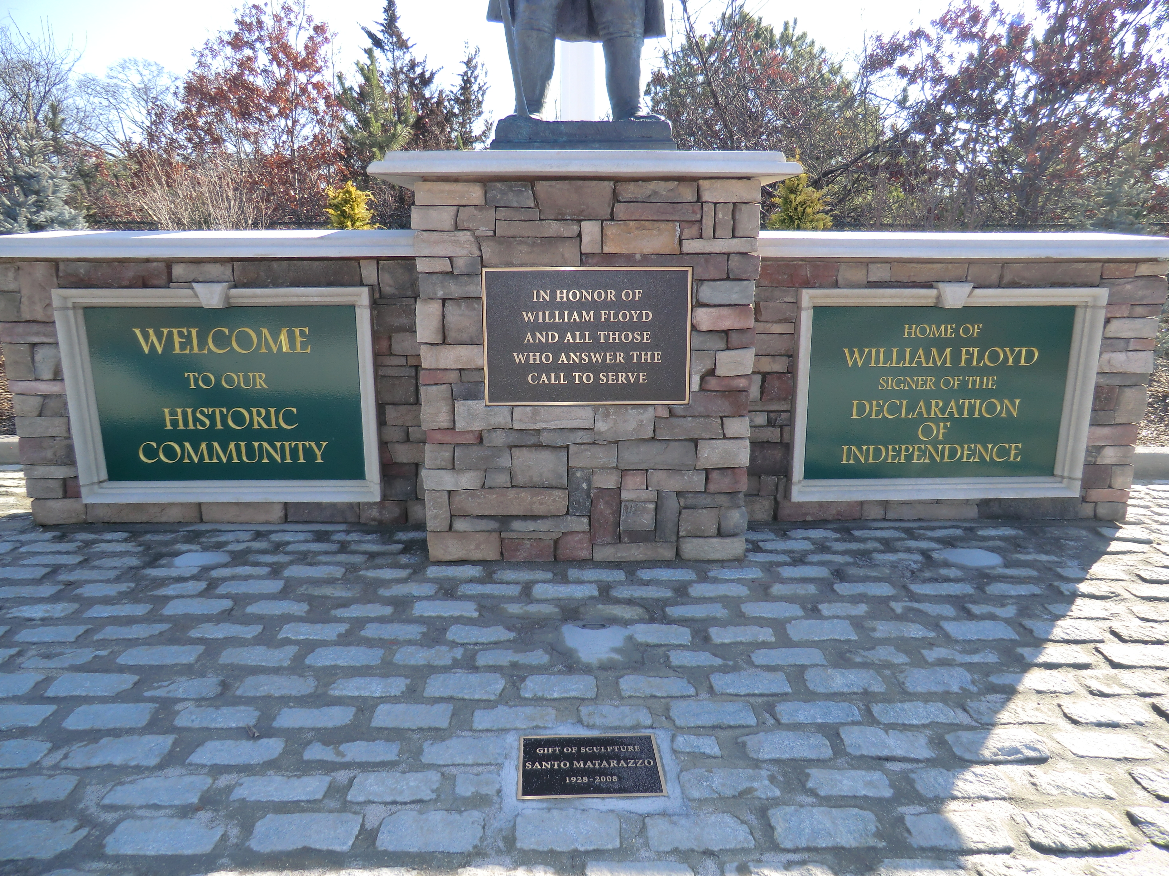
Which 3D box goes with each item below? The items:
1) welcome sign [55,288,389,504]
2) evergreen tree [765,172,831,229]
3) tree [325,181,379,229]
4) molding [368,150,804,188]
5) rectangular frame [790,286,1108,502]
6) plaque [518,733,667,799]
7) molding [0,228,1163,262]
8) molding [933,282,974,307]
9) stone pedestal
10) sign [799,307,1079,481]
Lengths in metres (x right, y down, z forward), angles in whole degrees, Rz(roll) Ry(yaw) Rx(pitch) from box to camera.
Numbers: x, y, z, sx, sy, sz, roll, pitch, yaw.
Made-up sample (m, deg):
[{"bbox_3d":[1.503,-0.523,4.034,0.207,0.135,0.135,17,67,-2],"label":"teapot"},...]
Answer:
[{"bbox_3d":[-1.853,-0.209,4.190,1.574,1.120,0.090,0,13,-1],"label":"welcome sign"},{"bbox_3d":[1.593,-1.032,6.250,0.800,2.050,0.800,0,13,-1],"label":"evergreen tree"},{"bbox_3d":[-1.725,-0.959,6.223,0.680,1.941,0.680,0,13,-1],"label":"tree"},{"bbox_3d":[-0.003,-1.329,4.159,1.790,0.110,1.720,0,13,-1],"label":"molding"},{"bbox_3d":[1.872,-0.220,4.238,1.549,1.113,0.090,0,13,-1],"label":"rectangular frame"},{"bbox_3d":[0.016,0.941,2.330,0.408,0.020,0.290,-1,13,-2],"label":"plaque"},{"bbox_3d":[0.008,-1.034,4.280,6.120,0.135,0.620,0,13,-1],"label":"molding"},{"bbox_3d":[1.850,-0.723,4.094,0.205,0.125,0.100,0,13,-1],"label":"molding"},{"bbox_3d":[0.009,-0.432,4.374,1.510,1.744,1.450,0,13,-1],"label":"stone pedestal"},{"bbox_3d":[1.851,-0.231,4.265,1.353,0.911,0.040,0,13,-1],"label":"sign"}]

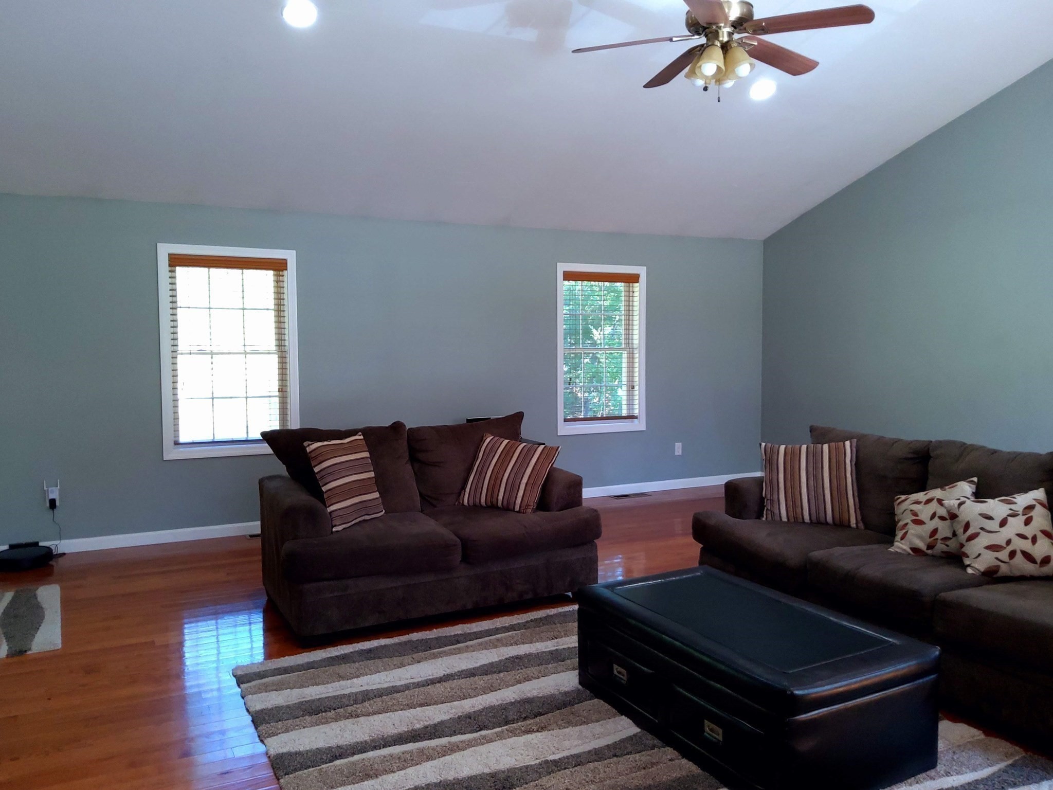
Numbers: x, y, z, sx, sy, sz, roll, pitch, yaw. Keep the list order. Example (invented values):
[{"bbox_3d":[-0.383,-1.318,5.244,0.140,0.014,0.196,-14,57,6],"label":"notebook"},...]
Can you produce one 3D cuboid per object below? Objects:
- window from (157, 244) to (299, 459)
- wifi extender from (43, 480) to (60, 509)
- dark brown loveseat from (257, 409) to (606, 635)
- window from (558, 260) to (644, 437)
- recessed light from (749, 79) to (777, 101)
[{"bbox_3d":[-2.203,-0.315,5.908,0.955,1.550,0.110,-2,4,-25],"label":"window"},{"bbox_3d":[-3.241,0.678,5.414,0.085,0.185,0.055,-2,4,-25],"label":"wifi extender"},{"bbox_3d":[-0.539,0.664,4.471,1.695,0.970,0.910,-2,4,-25],"label":"dark brown loveseat"},{"bbox_3d":[0.692,-0.418,7.271,0.945,1.540,0.110,-2,4,-25],"label":"window"},{"bbox_3d":[1.586,-2.055,5.310,0.180,0.050,0.180,-2,-14,-25],"label":"recessed light"}]

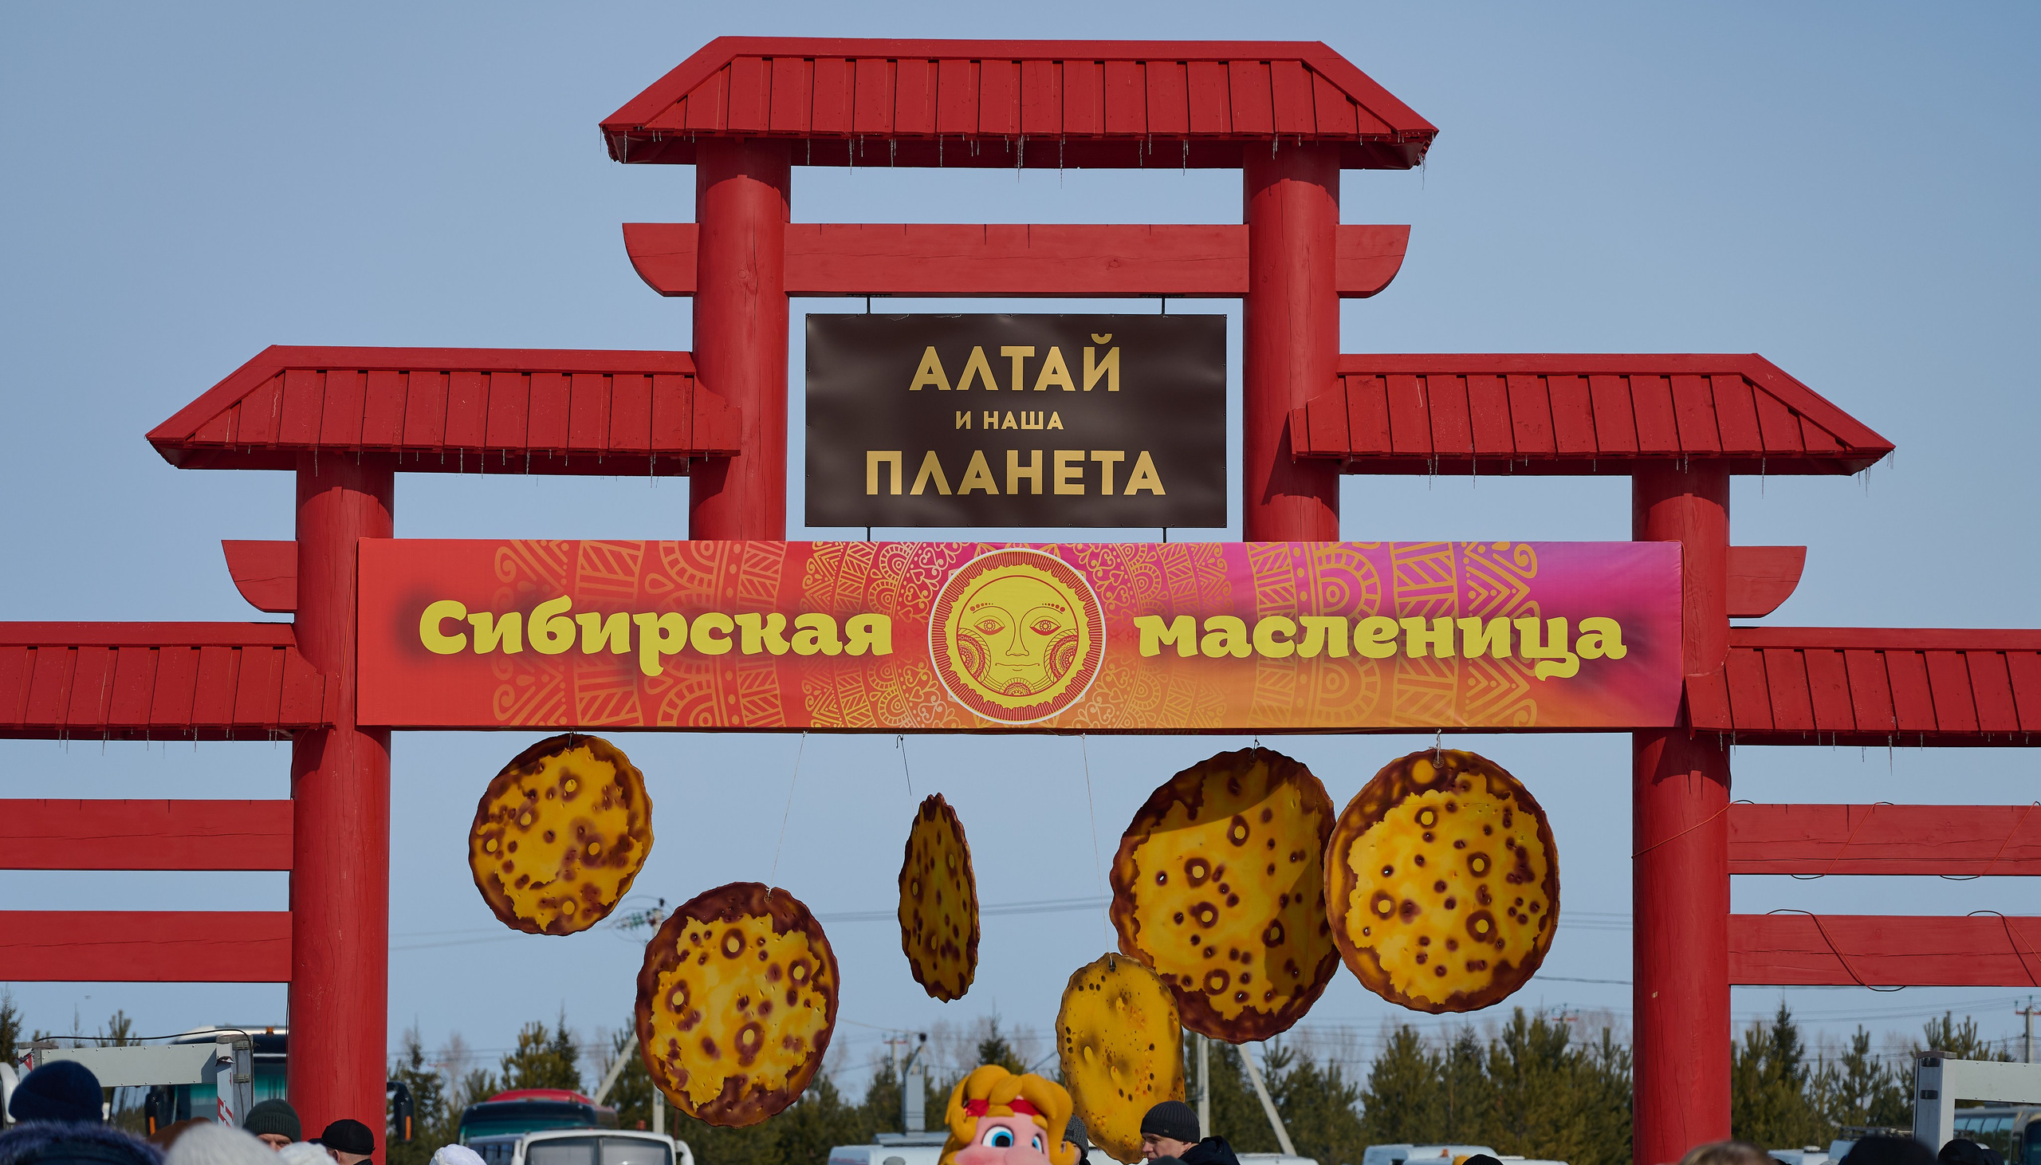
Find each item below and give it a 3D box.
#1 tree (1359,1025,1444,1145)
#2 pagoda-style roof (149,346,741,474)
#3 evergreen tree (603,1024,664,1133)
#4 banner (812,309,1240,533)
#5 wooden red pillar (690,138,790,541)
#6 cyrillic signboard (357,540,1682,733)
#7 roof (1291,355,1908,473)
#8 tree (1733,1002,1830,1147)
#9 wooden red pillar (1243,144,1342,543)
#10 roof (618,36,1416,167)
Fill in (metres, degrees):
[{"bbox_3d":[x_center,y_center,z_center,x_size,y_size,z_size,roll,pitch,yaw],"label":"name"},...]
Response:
[{"bbox_3d":[8.059,11.851,119.417,1.900,5.043,1.900,0,-6,0],"label":"tree"},{"bbox_3d":[-2.560,-0.793,25.730,2.632,0.540,1.000,0,-6,0],"label":"pagoda-style roof"},{"bbox_3d":[-8.076,11.823,119.420,1.900,4.987,1.900,0,-6,0],"label":"evergreen tree"},{"bbox_3d":[-0.020,-0.732,25.723,1.915,0.972,0.060,0,-6,0],"label":"banner"},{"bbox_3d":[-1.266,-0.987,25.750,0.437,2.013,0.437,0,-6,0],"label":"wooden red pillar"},{"bbox_3d":[-0.007,0.235,25.370,5.933,0.833,0.080,0,-6,0],"label":"cyrillic signboard"},{"bbox_3d":[2.544,-0.772,25.727,2.681,0.525,1.000,0,-6,0],"label":"roof"},{"bbox_3d":[16.048,11.631,119.440,2.100,5.542,2.100,0,-6,0],"label":"tree"},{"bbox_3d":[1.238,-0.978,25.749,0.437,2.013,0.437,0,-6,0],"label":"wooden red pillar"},{"bbox_3d":[-0.003,-2.201,25.880,3.745,0.538,0.920,0,-6,0],"label":"roof"}]

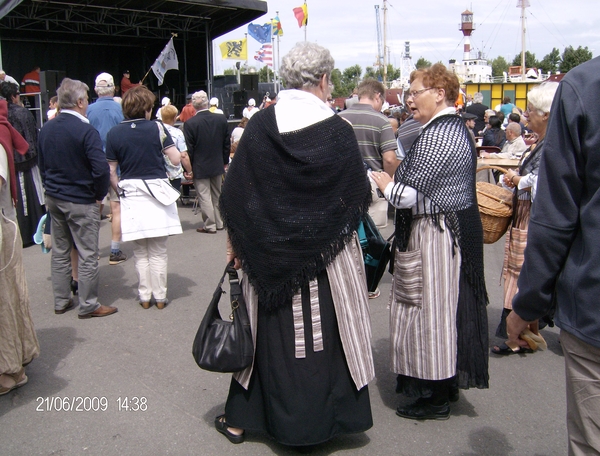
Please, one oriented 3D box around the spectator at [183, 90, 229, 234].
[{"bbox_3d":[-1.121,-0.799,7.481,0.540,1.700,0.360,-3,11,-10],"label":"spectator"}]

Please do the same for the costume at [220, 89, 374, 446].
[{"bbox_3d":[-0.011,0.110,2.711,0.620,1.690,0.500,2,11,15],"label":"costume"}]

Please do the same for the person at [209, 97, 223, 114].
[{"bbox_3d":[-1.871,-2.035,13.800,0.480,1.640,0.340,-1,11,0],"label":"person"}]

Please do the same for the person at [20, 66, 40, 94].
[{"bbox_3d":[-7.622,-3.761,18.000,0.560,1.700,0.420,3,11,20],"label":"person"}]

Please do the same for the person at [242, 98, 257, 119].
[{"bbox_3d":[-1.314,-2.493,16.319,0.480,1.650,0.360,-1,11,0],"label":"person"}]

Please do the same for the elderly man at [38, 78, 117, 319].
[{"bbox_3d":[-1.683,-0.231,4.700,0.560,1.720,0.420,3,11,22],"label":"elderly man"}]

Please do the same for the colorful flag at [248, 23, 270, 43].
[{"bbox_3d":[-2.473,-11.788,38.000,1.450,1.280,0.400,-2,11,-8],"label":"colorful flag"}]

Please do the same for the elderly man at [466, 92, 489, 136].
[{"bbox_3d":[3.644,-1.941,13.035,0.500,1.710,0.320,2,11,12],"label":"elderly man"}]

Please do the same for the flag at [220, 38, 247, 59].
[{"bbox_3d":[-4.091,-10.818,38.000,1.700,1.300,0.250,-1,11,0],"label":"flag"}]

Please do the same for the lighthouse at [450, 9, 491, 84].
[{"bbox_3d":[26.092,-28.086,96.517,5.000,11.500,5.000,-1,11,0],"label":"lighthouse"}]

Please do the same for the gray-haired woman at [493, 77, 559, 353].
[{"bbox_3d":[1.444,-0.066,3.860,0.540,1.630,0.520,-2,11,-8],"label":"gray-haired woman"}]

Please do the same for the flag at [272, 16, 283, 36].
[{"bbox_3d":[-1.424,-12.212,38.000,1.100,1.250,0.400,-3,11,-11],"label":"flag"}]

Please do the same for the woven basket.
[{"bbox_3d":[1.157,-0.144,3.850,0.360,0.460,0.360,-1,11,0],"label":"woven basket"}]

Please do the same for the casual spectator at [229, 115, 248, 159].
[{"bbox_3d":[-0.867,-1.033,9.777,0.480,1.280,0.650,1,11,7],"label":"casual spectator"}]

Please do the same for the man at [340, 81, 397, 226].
[{"bbox_3d":[0.562,-0.317,4.987,0.540,1.690,0.360,3,12,16],"label":"man"}]

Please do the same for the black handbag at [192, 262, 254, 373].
[{"bbox_3d":[-0.332,0.394,2.724,0.280,0.460,0.140,4,12,25],"label":"black handbag"}]

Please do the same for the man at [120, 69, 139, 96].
[{"bbox_3d":[-5.127,-3.827,18.800,0.550,1.740,0.500,1,11,10],"label":"man"}]

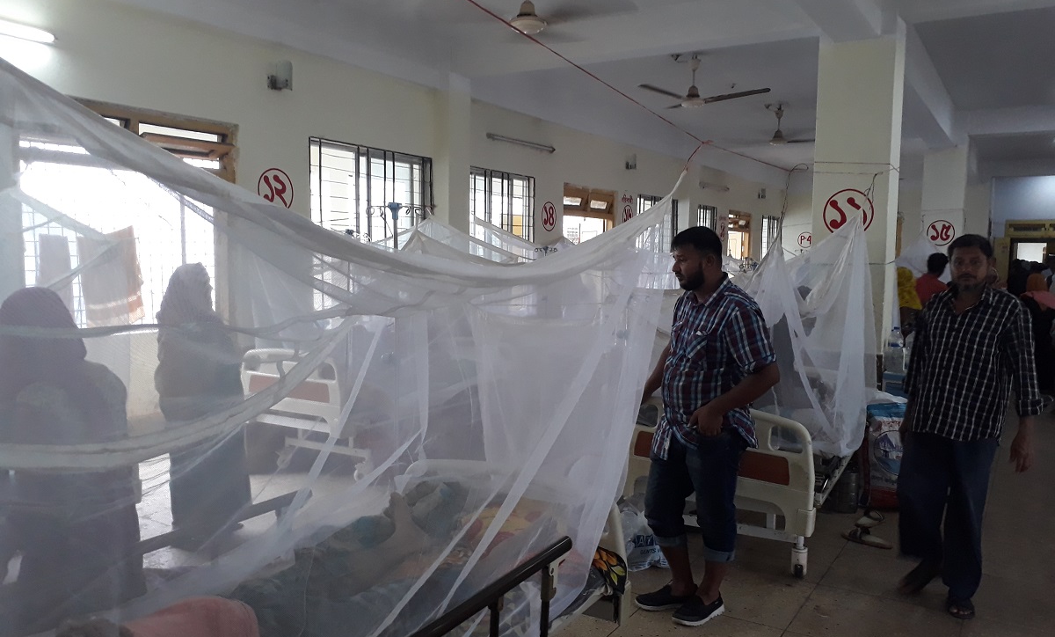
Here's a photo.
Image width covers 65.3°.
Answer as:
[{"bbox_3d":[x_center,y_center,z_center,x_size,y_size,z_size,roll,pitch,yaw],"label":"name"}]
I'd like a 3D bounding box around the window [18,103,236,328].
[{"bbox_3d":[-2.488,-0.627,5.242,0.130,1.400,1.460,3,5,32],"label":"window"}]

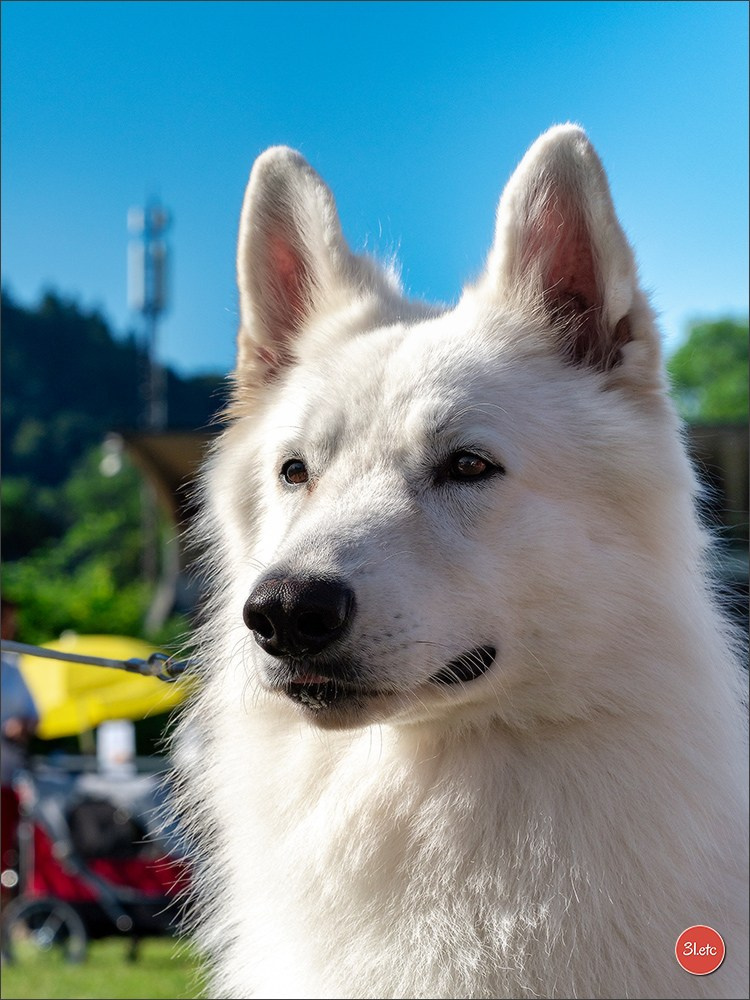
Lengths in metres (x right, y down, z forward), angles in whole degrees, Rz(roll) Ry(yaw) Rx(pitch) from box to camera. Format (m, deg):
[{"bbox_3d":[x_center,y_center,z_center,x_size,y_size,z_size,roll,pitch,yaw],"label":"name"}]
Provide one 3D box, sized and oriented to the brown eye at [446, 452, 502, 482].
[{"bbox_3d":[0.042,-0.014,1.690,0.023,0.013,0.013,0,3,8],"label":"brown eye"}]

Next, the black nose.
[{"bbox_3d":[-0.030,0.046,1.625,0.043,0.031,0.029,0,12,23],"label":"black nose"}]

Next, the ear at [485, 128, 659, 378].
[{"bbox_3d":[0.085,-0.108,1.745,0.070,0.107,0.046,0,3,5],"label":"ear"}]

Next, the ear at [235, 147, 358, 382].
[{"bbox_3d":[-0.035,-0.104,1.785,0.060,0.105,0.046,0,3,30],"label":"ear"}]

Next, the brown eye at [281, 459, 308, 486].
[{"bbox_3d":[-0.034,-0.012,1.720,0.019,0.013,0.013,0,3,34],"label":"brown eye"}]

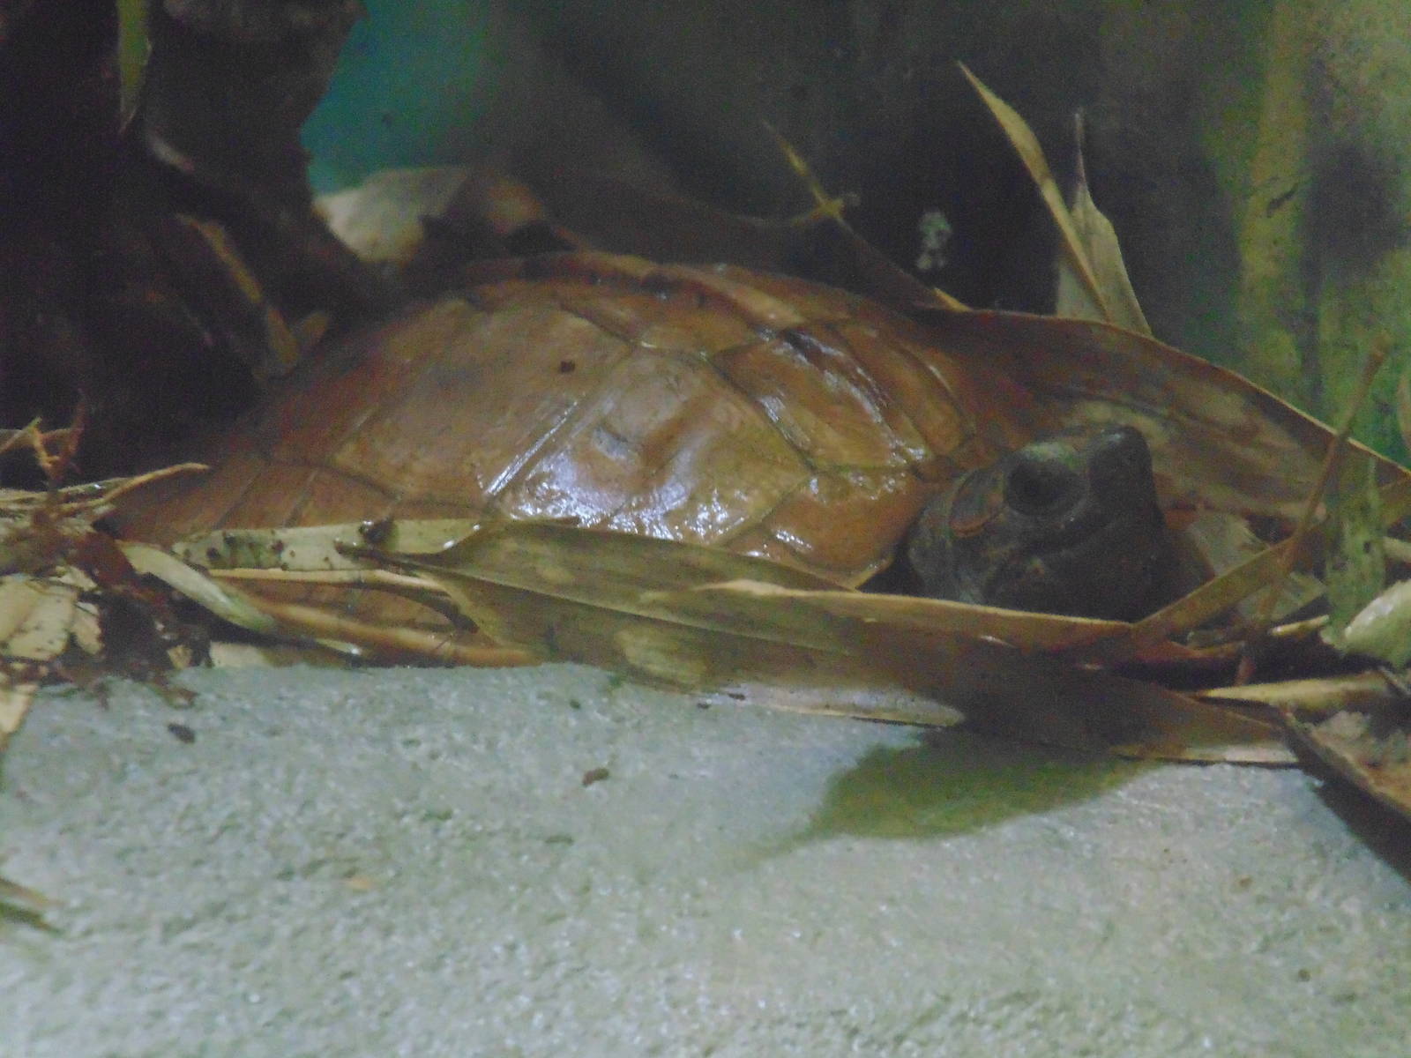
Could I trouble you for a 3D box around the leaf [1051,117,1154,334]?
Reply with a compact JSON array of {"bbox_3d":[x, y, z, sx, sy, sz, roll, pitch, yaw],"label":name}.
[{"bbox_3d":[0.096,-0.068,3.480,0.022,0.065,0.010,-9,13,2],"label":"leaf"}]

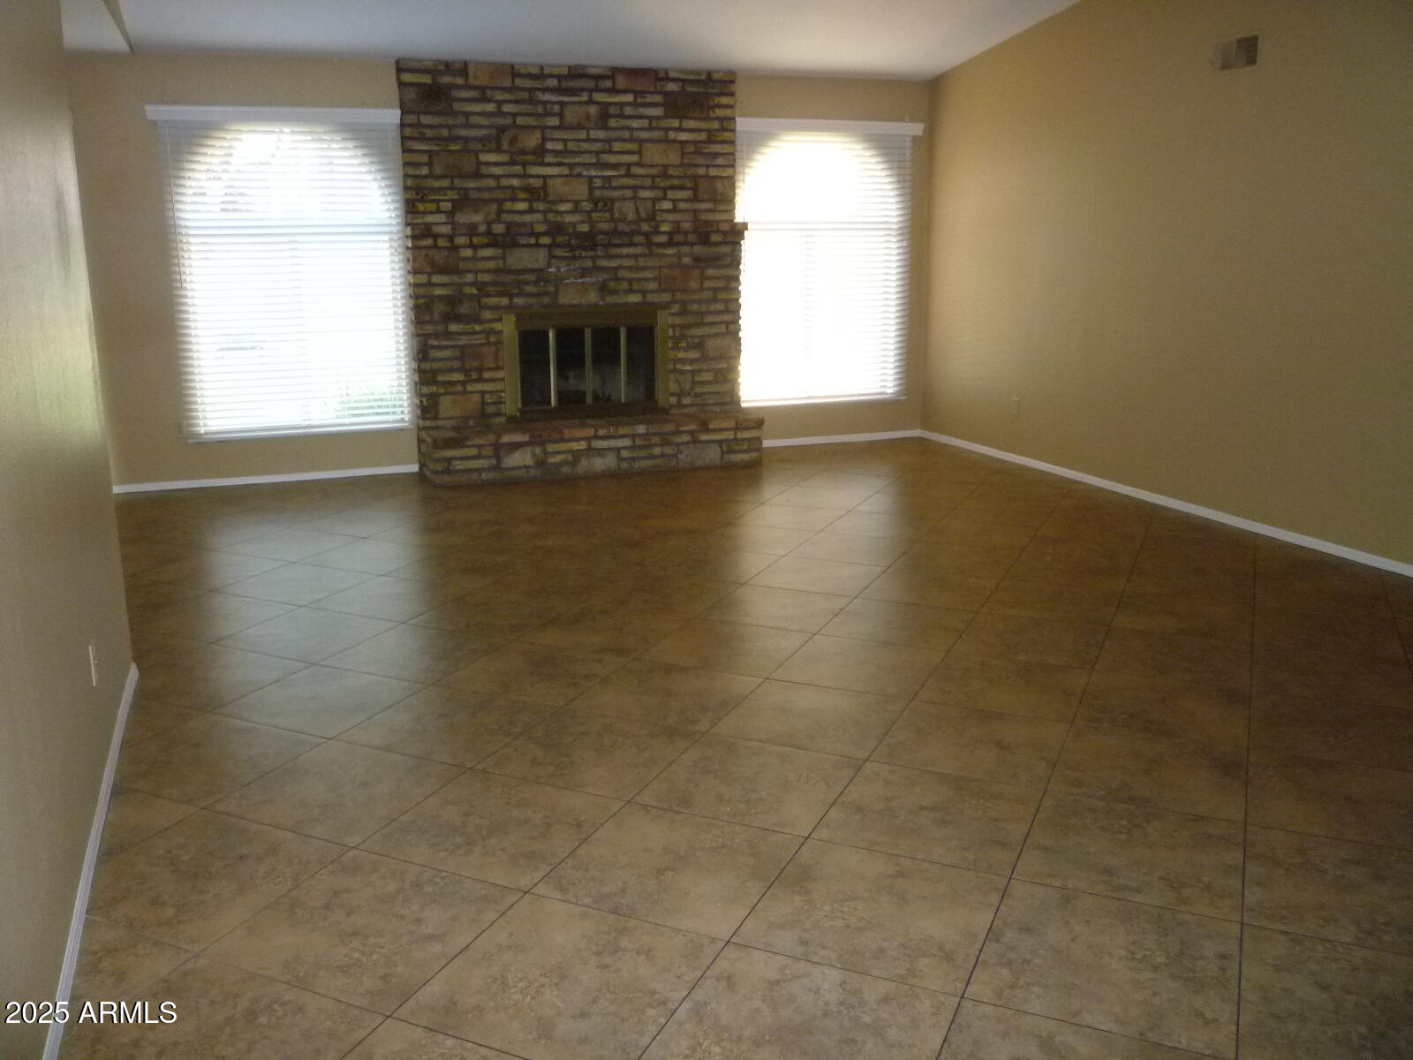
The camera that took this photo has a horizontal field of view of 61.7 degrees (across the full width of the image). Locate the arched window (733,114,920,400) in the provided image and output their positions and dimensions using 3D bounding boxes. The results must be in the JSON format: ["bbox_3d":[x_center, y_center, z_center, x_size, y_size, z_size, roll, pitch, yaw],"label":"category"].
[{"bbox_3d":[0.806,-1.773,7.997,1.345,1.870,0.101,-5,15,-20],"label":"arched window"}]

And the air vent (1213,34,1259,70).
[{"bbox_3d":[2.517,-2.270,5.652,0.029,0.140,0.284,-5,15,-20],"label":"air vent"}]

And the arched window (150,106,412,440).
[{"bbox_3d":[-2.382,-1.464,6.841,1.350,1.865,0.101,-5,15,-20],"label":"arched window"}]

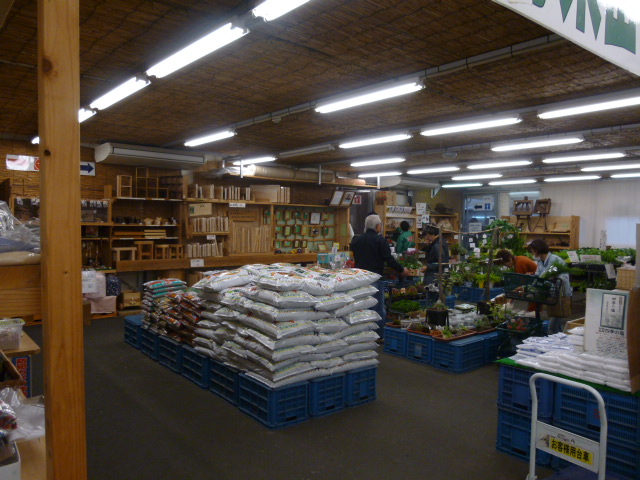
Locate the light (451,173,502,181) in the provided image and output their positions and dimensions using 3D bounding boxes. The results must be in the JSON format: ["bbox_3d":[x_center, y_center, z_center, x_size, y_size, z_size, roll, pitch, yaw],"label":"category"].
[{"bbox_3d":[3.533,-1.442,10.479,0.165,0.085,1.230,-1,3,-44],"label":"light"}]

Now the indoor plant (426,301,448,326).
[{"bbox_3d":[1.487,0.933,5.850,0.270,0.330,0.270,1,2,0],"label":"indoor plant"}]

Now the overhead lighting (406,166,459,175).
[{"bbox_3d":[2.242,-1.420,9.305,0.165,0.085,1.230,-1,3,-44],"label":"overhead lighting"}]

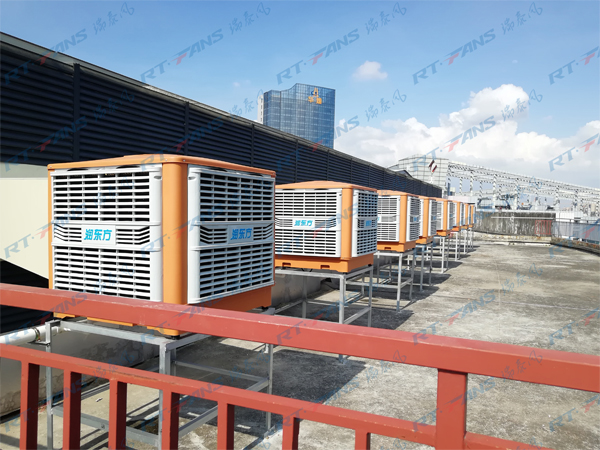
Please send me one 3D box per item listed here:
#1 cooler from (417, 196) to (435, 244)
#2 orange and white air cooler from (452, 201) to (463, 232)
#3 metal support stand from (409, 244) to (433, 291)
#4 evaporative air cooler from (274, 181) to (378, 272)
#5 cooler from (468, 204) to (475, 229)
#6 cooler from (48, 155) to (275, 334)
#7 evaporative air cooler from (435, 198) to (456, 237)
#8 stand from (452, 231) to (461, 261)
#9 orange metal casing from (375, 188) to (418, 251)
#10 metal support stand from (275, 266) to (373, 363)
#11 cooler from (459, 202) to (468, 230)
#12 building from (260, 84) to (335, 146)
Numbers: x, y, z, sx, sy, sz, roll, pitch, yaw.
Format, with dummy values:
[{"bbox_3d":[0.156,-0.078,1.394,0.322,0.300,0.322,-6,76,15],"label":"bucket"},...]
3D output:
[{"bbox_3d":[2.294,-0.129,9.973,1.060,1.010,1.060,1,2,25],"label":"cooler"},{"bbox_3d":[4.840,-0.313,15.511,1.060,1.010,1.060,1,2,25],"label":"orange and white air cooler"},{"bbox_3d":[2.314,0.856,10.192,0.938,0.926,1.081,2,2,25],"label":"metal support stand"},{"bbox_3d":[0.281,-0.014,5.621,1.060,1.010,1.060,1,2,25],"label":"evaporative air cooler"},{"bbox_3d":[7.231,-0.463,20.881,1.030,1.018,1.030,2,2,25],"label":"cooler"},{"bbox_3d":[-0.850,0.057,3.069,1.060,1.010,1.060,1,2,26],"label":"cooler"},{"bbox_3d":[3.565,-0.223,12.753,1.060,1.010,1.060,1,2,25],"label":"evaporative air cooler"},{"bbox_3d":[5.175,0.743,16.744,1.020,0.980,1.080,2,2,25],"label":"stand"},{"bbox_3d":[1.420,-0.091,8.034,1.060,1.010,1.060,1,2,25],"label":"orange metal casing"},{"bbox_3d":[0.271,0.988,5.723,0.938,0.926,1.081,2,2,25],"label":"metal support stand"},{"bbox_3d":[6.091,-0.388,18.350,1.030,1.018,1.030,2,2,24],"label":"cooler"},{"bbox_3d":[-2.000,-36.300,283.700,46.000,88.000,22.000,0,2,-30],"label":"building"}]

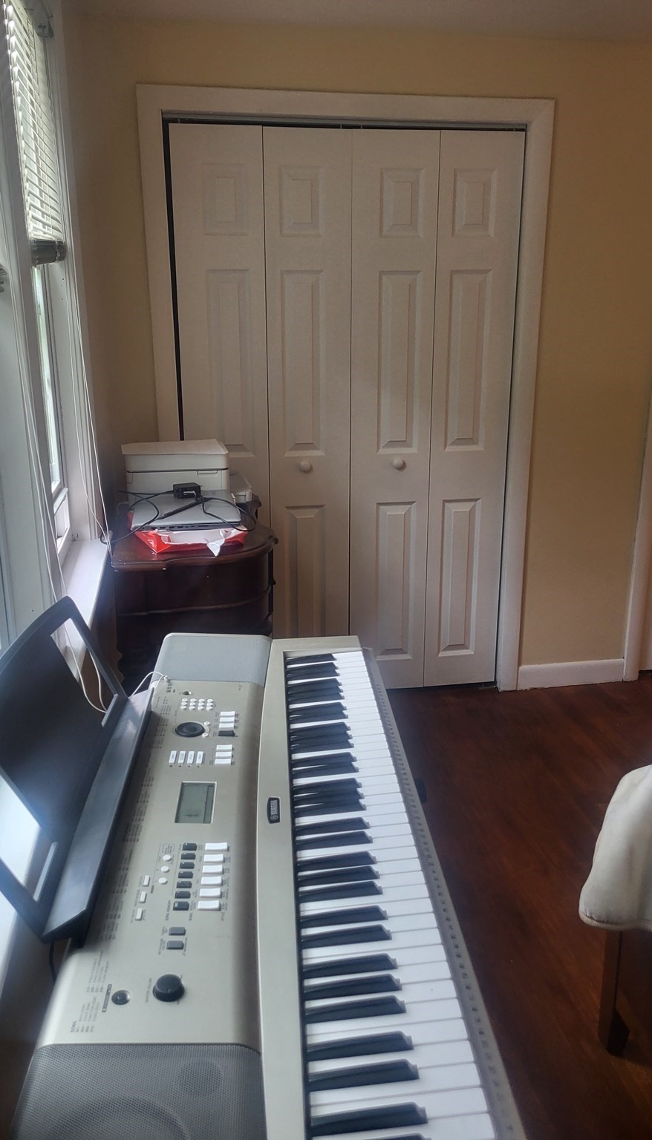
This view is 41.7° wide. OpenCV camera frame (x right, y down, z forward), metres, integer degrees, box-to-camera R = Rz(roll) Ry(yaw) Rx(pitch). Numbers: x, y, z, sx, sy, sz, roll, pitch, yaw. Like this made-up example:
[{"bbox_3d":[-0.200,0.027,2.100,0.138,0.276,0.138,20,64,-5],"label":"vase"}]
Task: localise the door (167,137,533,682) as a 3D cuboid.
[{"bbox_3d":[0.088,-0.488,3.105,1.186,2.007,0.035,-3,16,-8],"label":"door"}]

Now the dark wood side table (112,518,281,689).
[{"bbox_3d":[-0.366,0.277,2.605,0.435,0.875,0.840,-3,16,-8],"label":"dark wood side table"}]

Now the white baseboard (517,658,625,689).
[{"bbox_3d":[0.998,0.423,3.483,0.445,0.096,0.016,-3,16,-8],"label":"white baseboard"}]

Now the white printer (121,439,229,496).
[{"bbox_3d":[-0.477,-0.312,2.763,0.330,0.168,0.375,-3,17,-10],"label":"white printer"}]

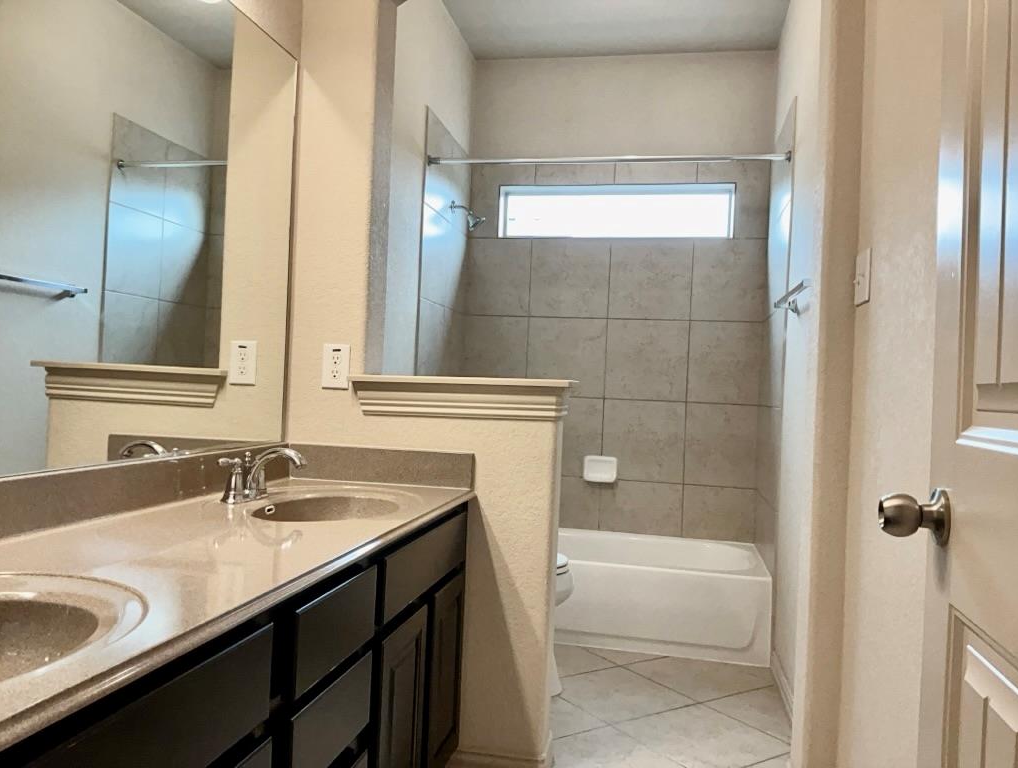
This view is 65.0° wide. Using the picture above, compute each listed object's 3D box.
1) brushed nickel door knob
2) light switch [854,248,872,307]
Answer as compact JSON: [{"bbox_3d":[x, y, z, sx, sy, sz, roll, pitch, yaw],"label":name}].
[{"bbox_3d":[0.482,0.157,0.953,0.070,0.067,0.067,2,0,13],"label":"brushed nickel door knob"},{"bbox_3d":[0.855,-0.255,1.937,0.014,0.124,0.125,2,0,11],"label":"light switch"}]

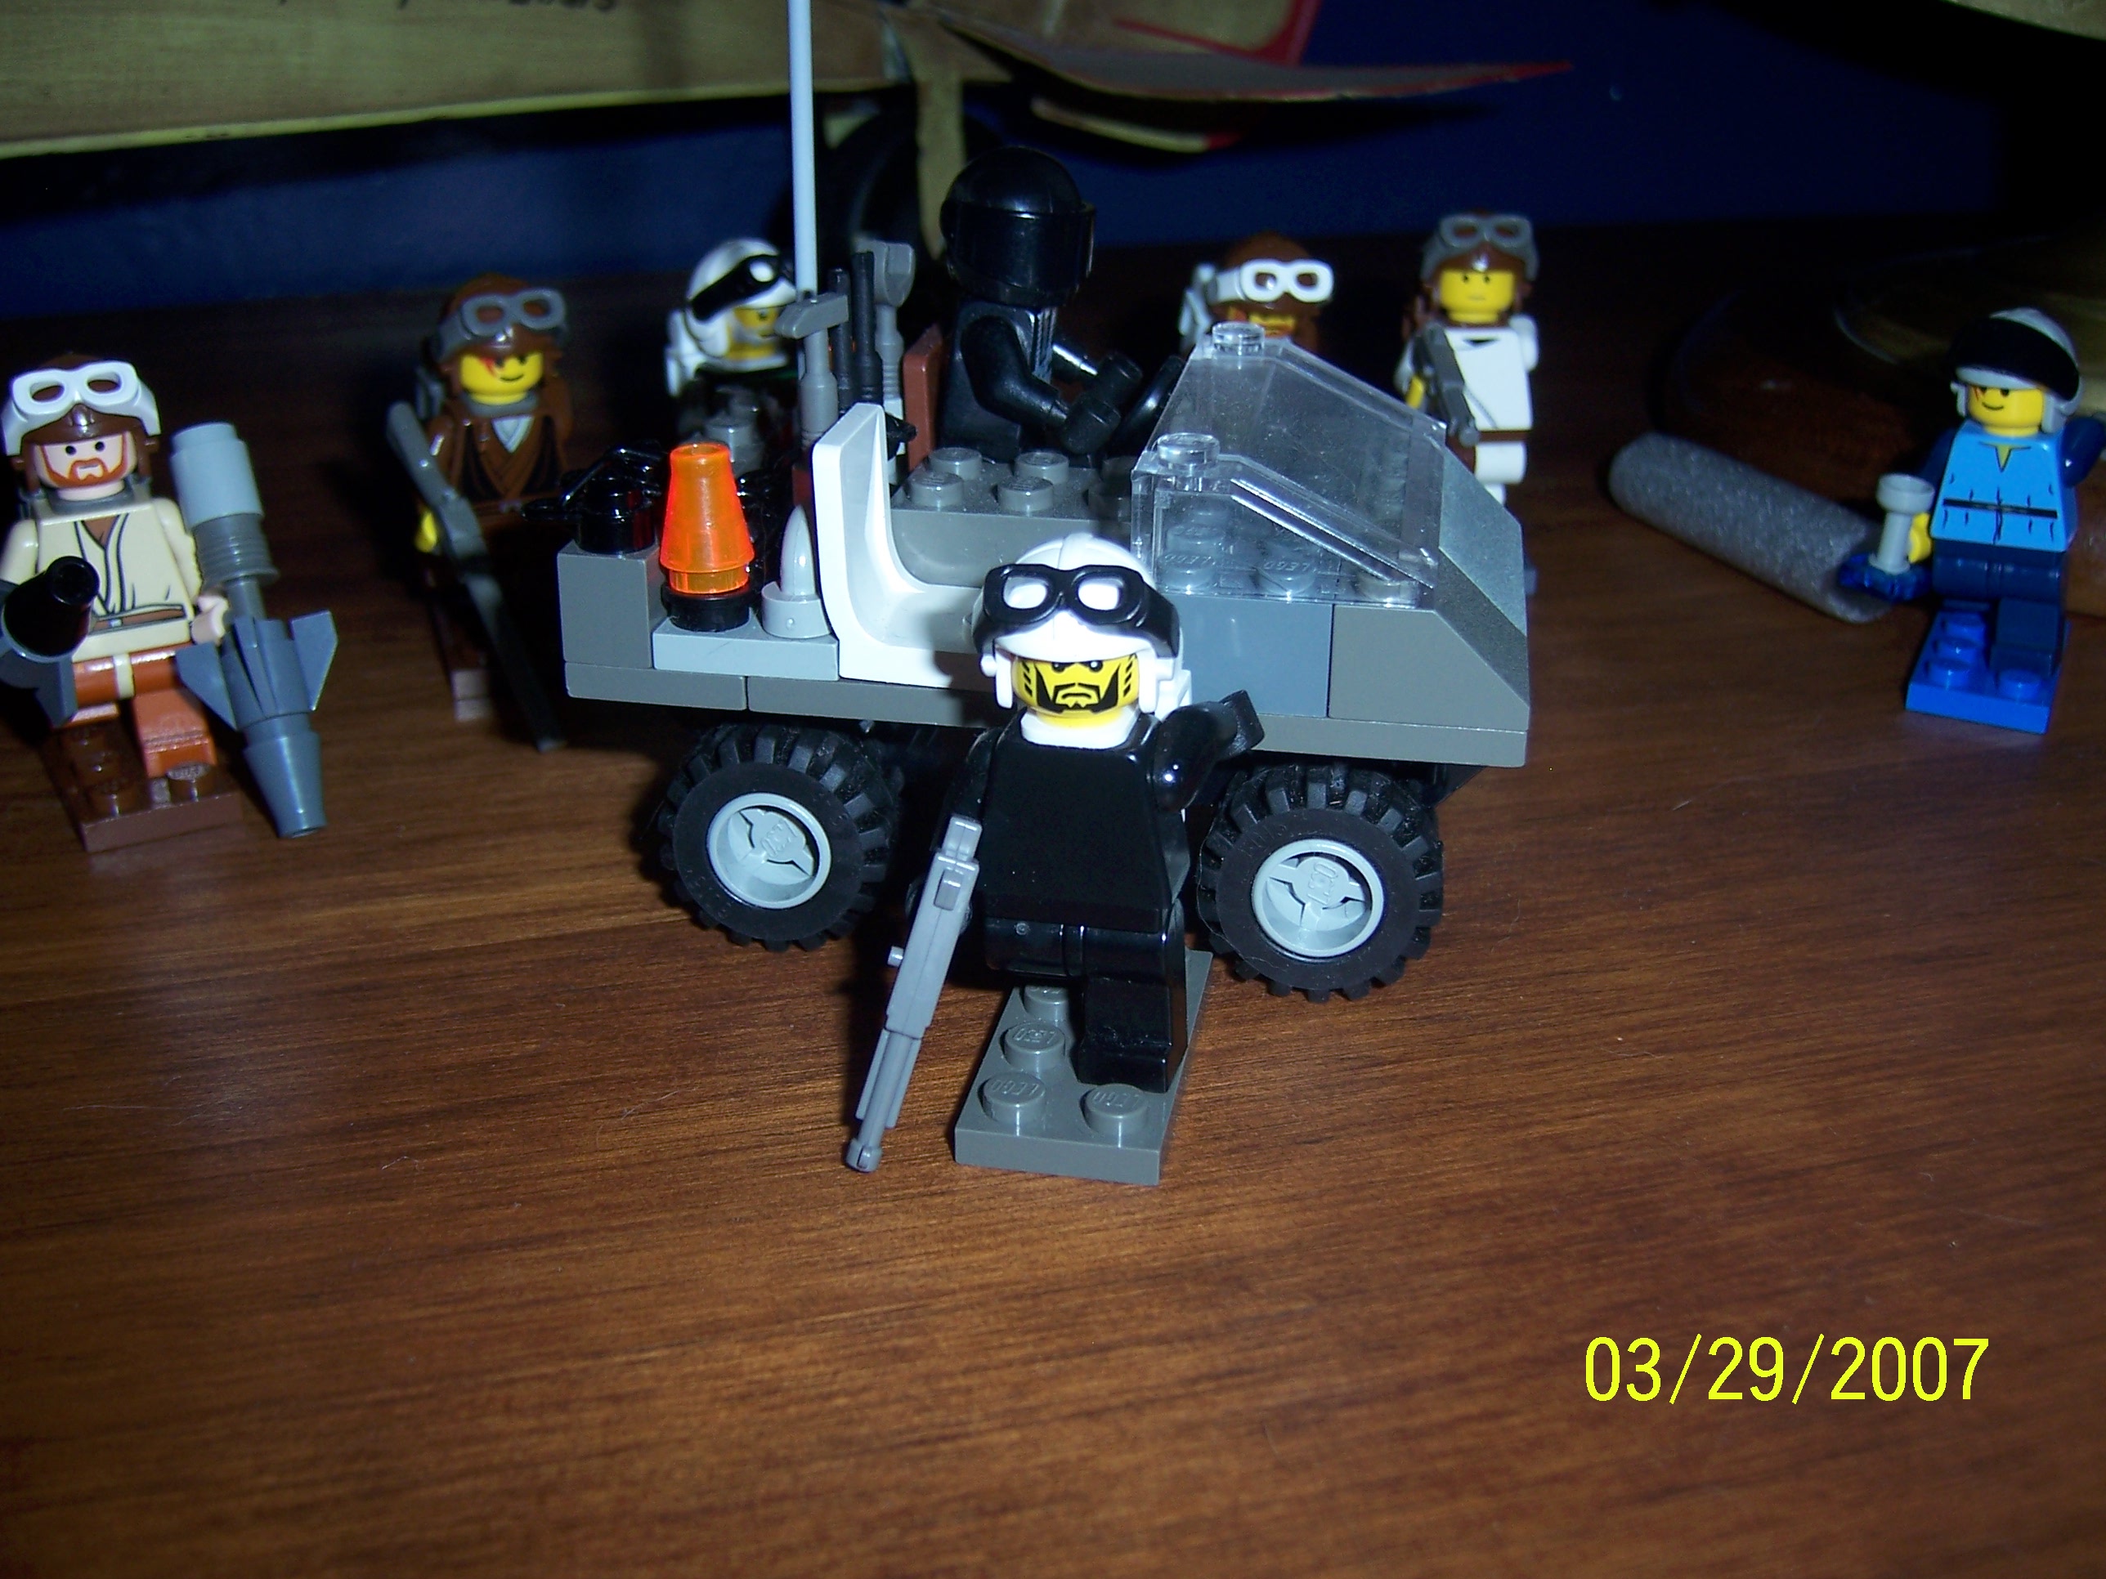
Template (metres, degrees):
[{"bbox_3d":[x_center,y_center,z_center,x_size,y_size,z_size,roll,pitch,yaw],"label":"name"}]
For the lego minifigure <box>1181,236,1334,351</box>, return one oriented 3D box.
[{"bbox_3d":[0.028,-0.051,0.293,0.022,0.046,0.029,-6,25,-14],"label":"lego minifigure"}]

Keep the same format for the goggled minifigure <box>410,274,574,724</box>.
[{"bbox_3d":[-0.068,-0.039,0.265,0.022,0.046,0.033,-8,25,-18],"label":"goggled minifigure"}]

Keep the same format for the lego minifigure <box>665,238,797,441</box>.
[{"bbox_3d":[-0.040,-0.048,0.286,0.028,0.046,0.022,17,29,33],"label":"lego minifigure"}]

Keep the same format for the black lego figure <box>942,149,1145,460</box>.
[{"bbox_3d":[-0.001,-0.044,0.207,0.021,0.033,0.021,4,24,9],"label":"black lego figure"}]

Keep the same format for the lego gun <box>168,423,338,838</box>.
[{"bbox_3d":[-0.081,-0.016,0.222,0.016,0.043,0.016,-13,-1,-28],"label":"lego gun"}]

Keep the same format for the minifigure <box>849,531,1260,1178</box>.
[{"bbox_3d":[0.002,0.003,0.173,0.028,0.047,0.035,5,25,10],"label":"minifigure"}]

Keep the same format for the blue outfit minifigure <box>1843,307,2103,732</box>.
[{"bbox_3d":[0.112,-0.035,0.260,0.026,0.046,0.033,12,27,24],"label":"blue outfit minifigure"}]

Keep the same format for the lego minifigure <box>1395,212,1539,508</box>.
[{"bbox_3d":[0.057,-0.055,0.302,0.022,0.046,0.031,-1,24,-3],"label":"lego minifigure"}]

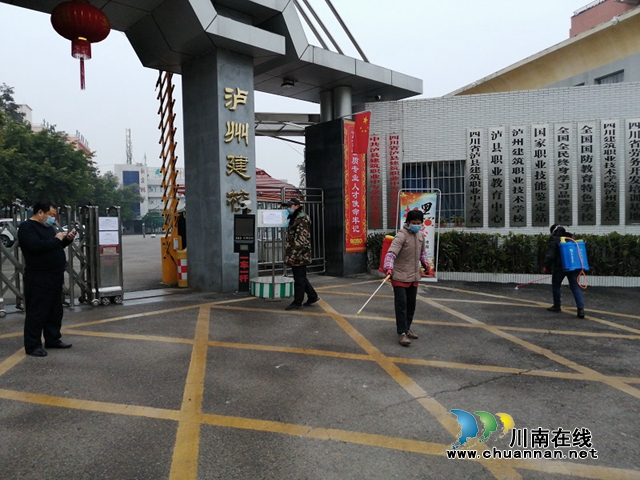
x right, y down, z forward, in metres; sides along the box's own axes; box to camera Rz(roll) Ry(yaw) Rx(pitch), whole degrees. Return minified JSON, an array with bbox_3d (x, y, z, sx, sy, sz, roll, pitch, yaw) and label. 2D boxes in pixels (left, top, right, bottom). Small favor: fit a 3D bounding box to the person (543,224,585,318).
[{"bbox_3d":[3.630,0.470,7.450,0.500,1.390,0.620,-2,2,-33],"label":"person"}]

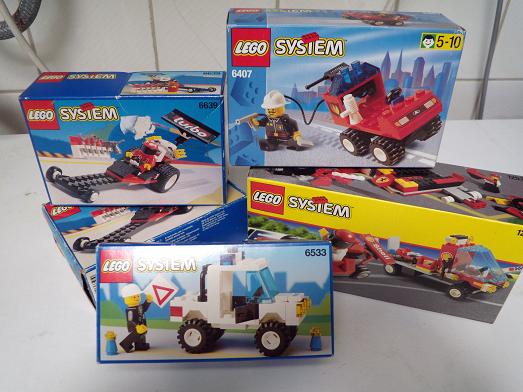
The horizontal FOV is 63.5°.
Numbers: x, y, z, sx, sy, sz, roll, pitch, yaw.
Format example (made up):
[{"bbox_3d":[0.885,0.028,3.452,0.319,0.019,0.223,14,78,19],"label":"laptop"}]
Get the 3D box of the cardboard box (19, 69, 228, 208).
[{"bbox_3d":[-0.101,-0.046,0.346,0.143,0.095,0.049,-1,36,-3],"label":"cardboard box"}]

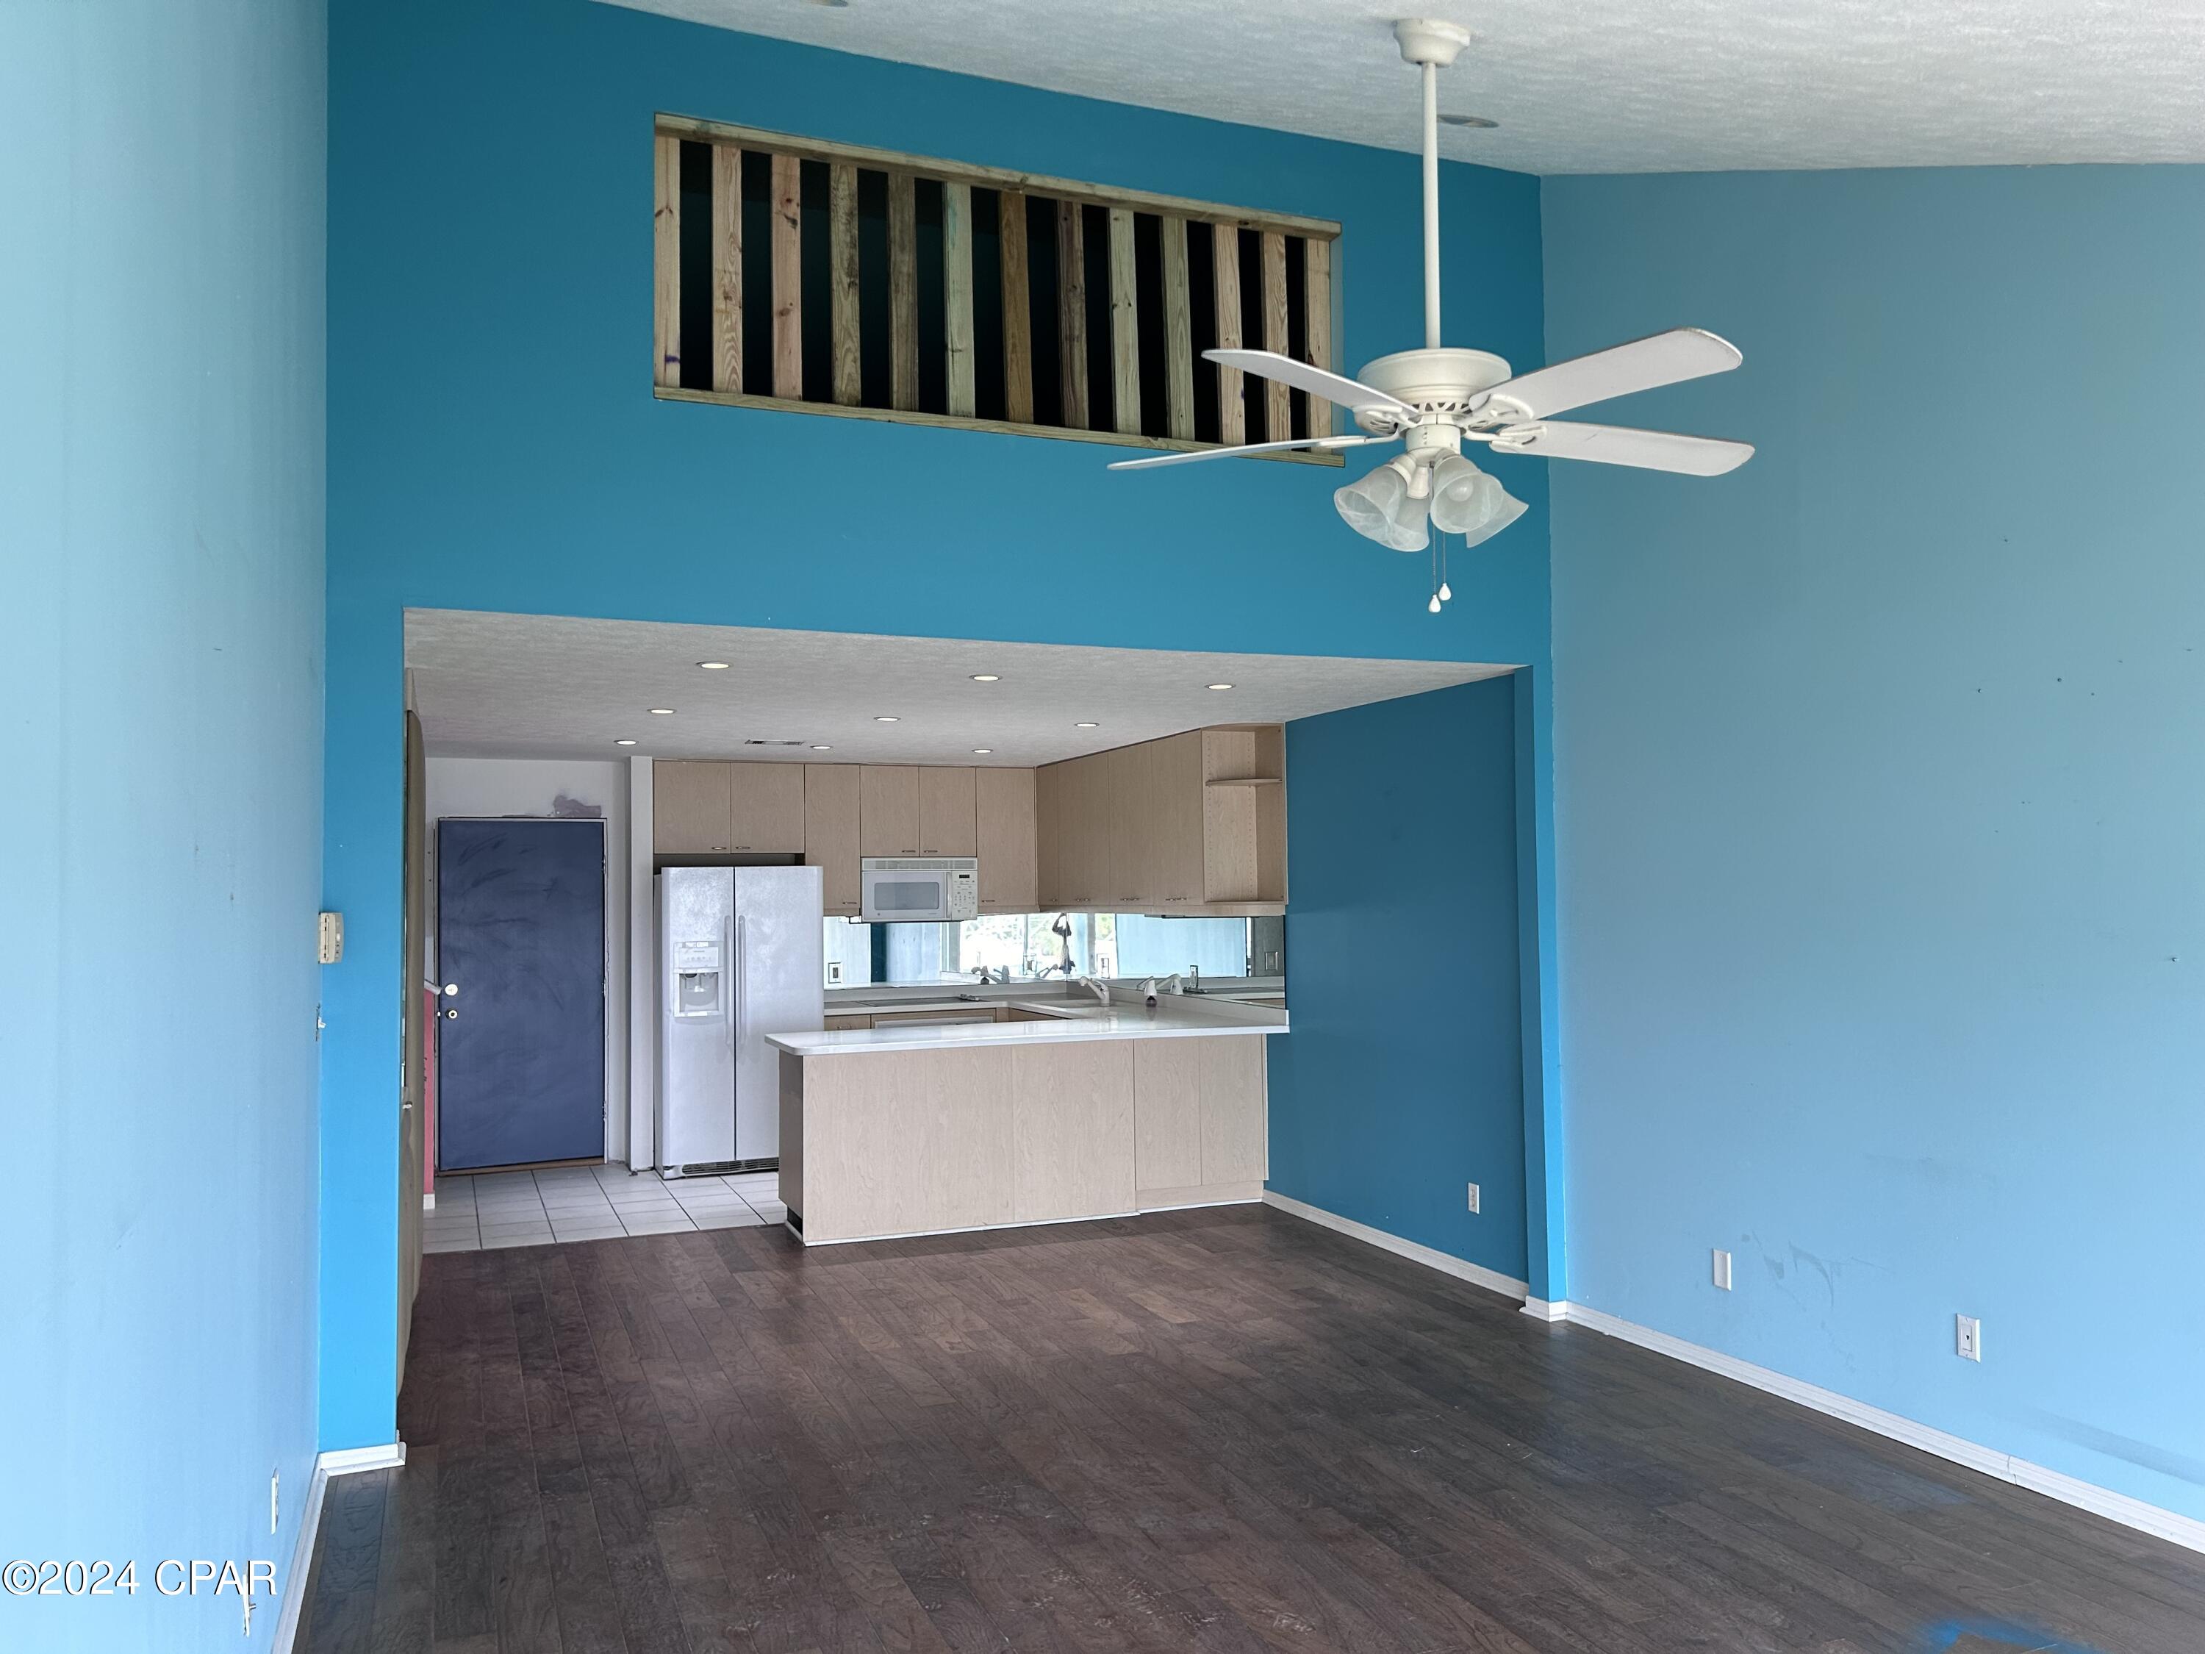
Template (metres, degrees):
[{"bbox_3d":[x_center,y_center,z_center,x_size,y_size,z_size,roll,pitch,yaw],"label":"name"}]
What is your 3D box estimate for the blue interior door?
[{"bbox_3d":[-3.423,0.969,9.775,0.913,2.022,0.050,0,-3,-22],"label":"blue interior door"}]

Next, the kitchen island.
[{"bbox_3d":[-0.364,1.447,8.096,2.410,0.915,0.880,0,-3,-22],"label":"kitchen island"}]

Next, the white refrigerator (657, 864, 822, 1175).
[{"bbox_3d":[-2.166,1.118,9.790,0.916,1.760,0.750,0,-3,-22],"label":"white refrigerator"}]

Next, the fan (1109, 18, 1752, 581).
[{"bbox_3d":[0.654,-1.013,3.186,1.330,1.123,1.330,0,-3,-22],"label":"fan"}]

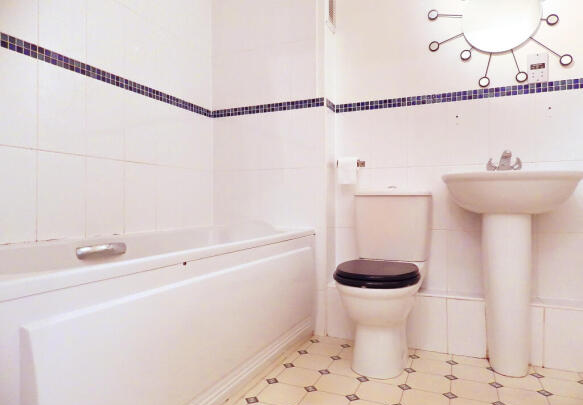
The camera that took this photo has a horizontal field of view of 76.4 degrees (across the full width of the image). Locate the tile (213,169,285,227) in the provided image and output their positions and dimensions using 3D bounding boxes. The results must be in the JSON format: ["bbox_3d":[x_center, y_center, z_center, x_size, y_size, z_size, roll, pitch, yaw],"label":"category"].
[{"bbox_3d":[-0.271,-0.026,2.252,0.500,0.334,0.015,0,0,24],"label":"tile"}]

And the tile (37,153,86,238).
[{"bbox_3d":[-0.914,-0.028,1.475,0.015,0.334,0.200,0,0,24],"label":"tile"}]

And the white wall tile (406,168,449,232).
[{"bbox_3d":[0.743,-0.024,2.036,0.200,0.345,0.010,0,0,24],"label":"white wall tile"}]

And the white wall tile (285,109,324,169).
[{"bbox_3d":[0.067,-0.368,2.120,0.228,0.345,0.010,0,0,24],"label":"white wall tile"}]

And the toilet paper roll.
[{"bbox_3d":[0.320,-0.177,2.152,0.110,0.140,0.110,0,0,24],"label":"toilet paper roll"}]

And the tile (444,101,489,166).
[{"bbox_3d":[0.907,-0.360,1.920,0.200,0.334,0.015,0,0,24],"label":"tile"}]

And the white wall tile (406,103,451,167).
[{"bbox_3d":[0.743,-0.369,2.037,0.200,0.345,0.010,0,0,24],"label":"white wall tile"}]

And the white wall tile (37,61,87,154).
[{"bbox_3d":[-0.915,-0.368,1.481,0.010,0.340,0.200,0,0,24],"label":"white wall tile"}]

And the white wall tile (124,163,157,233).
[{"bbox_3d":[-0.749,-0.028,1.839,0.015,0.334,0.200,0,0,24],"label":"white wall tile"}]

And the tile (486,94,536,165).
[{"bbox_3d":[1.089,-0.359,1.838,0.203,0.334,0.015,0,0,24],"label":"tile"}]

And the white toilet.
[{"bbox_3d":[0.452,0.337,1.787,0.390,0.800,0.680,0,0,24],"label":"white toilet"}]

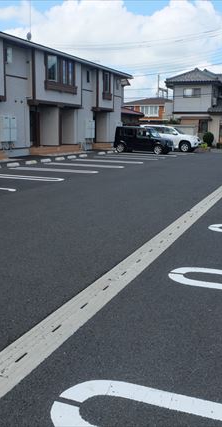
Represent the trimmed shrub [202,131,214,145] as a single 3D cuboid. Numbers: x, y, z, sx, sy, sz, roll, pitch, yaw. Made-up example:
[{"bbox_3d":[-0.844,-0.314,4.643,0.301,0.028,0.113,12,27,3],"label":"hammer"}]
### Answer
[{"bbox_3d":[8.872,-6.760,39.232,1.100,1.300,1.100,4,12,21],"label":"trimmed shrub"}]

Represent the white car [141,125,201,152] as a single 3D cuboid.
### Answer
[{"bbox_3d":[4.020,-5.200,29.857,4.600,1.730,1.820,5,12,23],"label":"white car"}]

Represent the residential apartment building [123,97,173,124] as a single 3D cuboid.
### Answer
[{"bbox_3d":[6.573,-16.157,72.752,8.600,7.000,8.000,3,12,17],"label":"residential apartment building"}]

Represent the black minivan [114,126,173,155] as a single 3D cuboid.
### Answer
[{"bbox_3d":[2.140,-4.734,27.706,3.750,1.640,1.670,5,12,23],"label":"black minivan"}]

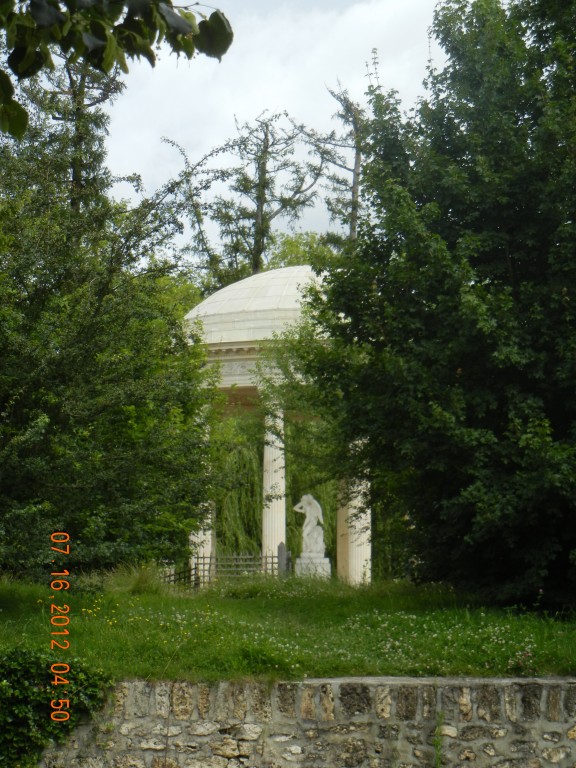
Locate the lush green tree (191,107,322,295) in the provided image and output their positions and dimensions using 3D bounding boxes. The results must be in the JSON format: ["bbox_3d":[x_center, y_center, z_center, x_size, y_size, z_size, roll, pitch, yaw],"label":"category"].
[{"bbox_3d":[-1.043,-1.608,80.000,5.600,16.000,5.600,0,-3,0],"label":"lush green tree"}]

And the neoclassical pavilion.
[{"bbox_3d":[0.644,1.110,62.000,7.200,8.750,7.200,0,-3,0],"label":"neoclassical pavilion"}]

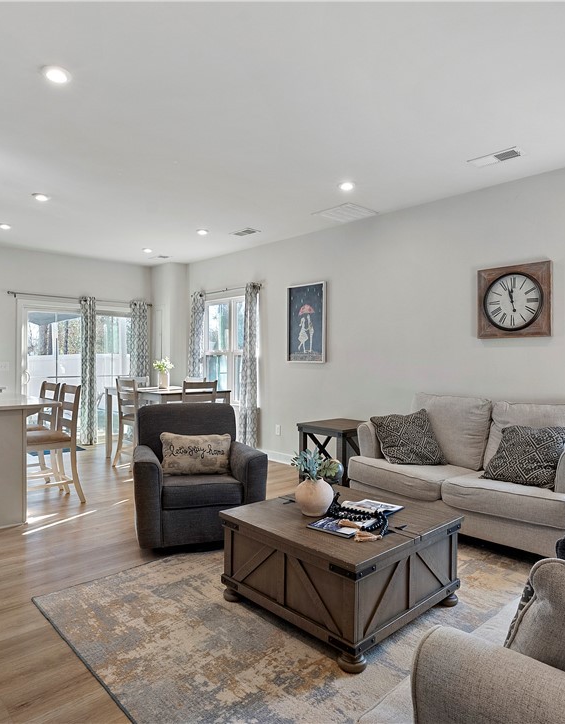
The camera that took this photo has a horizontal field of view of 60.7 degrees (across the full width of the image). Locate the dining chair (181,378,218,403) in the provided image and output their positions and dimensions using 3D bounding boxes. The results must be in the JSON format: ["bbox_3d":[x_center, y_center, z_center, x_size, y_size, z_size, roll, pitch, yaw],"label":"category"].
[{"bbox_3d":[-1.027,0.722,5.298,0.460,1.030,0.540,0,0,-43],"label":"dining chair"}]

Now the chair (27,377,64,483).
[{"bbox_3d":[-2.426,0.718,4.610,0.530,1.030,0.450,0,1,-42],"label":"chair"}]

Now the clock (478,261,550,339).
[{"bbox_3d":[1.860,-0.481,3.867,0.060,0.575,0.575,0,1,-42],"label":"clock"}]

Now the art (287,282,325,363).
[{"bbox_3d":[0.278,-0.445,5.612,0.035,0.910,0.620,0,1,-42],"label":"art"}]

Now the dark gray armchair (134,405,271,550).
[{"bbox_3d":[-0.654,0.804,3.658,0.880,0.920,0.870,0,0,-17],"label":"dark gray armchair"}]

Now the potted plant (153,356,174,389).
[{"bbox_3d":[-1.451,0.135,5.896,0.210,0.385,0.230,0,0,0],"label":"potted plant"}]

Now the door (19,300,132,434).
[{"bbox_3d":[-2.865,0.180,7.080,1.880,2.070,0.130,0,0,-43],"label":"door"}]

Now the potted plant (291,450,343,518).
[{"bbox_3d":[0.178,0.635,2.570,0.260,0.335,0.250,0,0,0],"label":"potted plant"}]

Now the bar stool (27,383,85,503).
[{"bbox_3d":[-2.096,0.732,4.295,0.540,1.045,0.440,0,0,-42],"label":"bar stool"}]

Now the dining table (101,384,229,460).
[{"bbox_3d":[-1.458,0.778,5.910,0.870,0.907,1.530,0,0,-43],"label":"dining table"}]

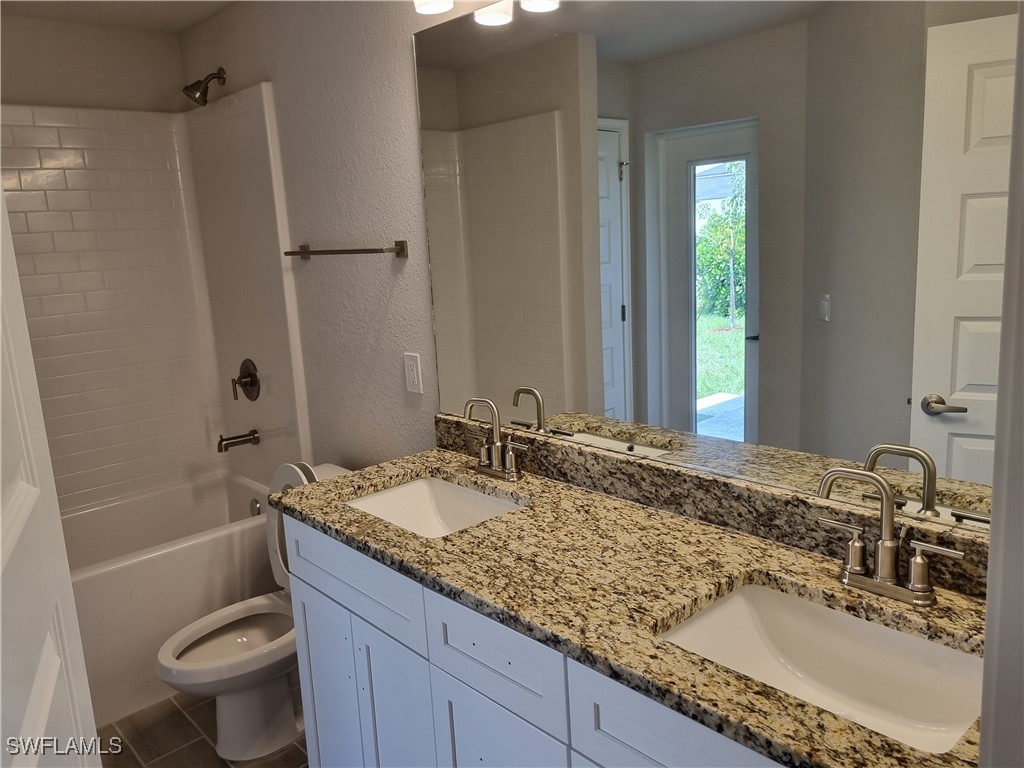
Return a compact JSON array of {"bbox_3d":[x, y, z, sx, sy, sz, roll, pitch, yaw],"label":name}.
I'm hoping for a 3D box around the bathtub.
[{"bbox_3d":[-1.567,0.825,2.847,1.507,0.535,0.753,-13,15,-41],"label":"bathtub"}]

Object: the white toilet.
[{"bbox_3d":[-0.726,0.701,2.440,0.760,0.850,0.450,-13,15,-41],"label":"white toilet"}]

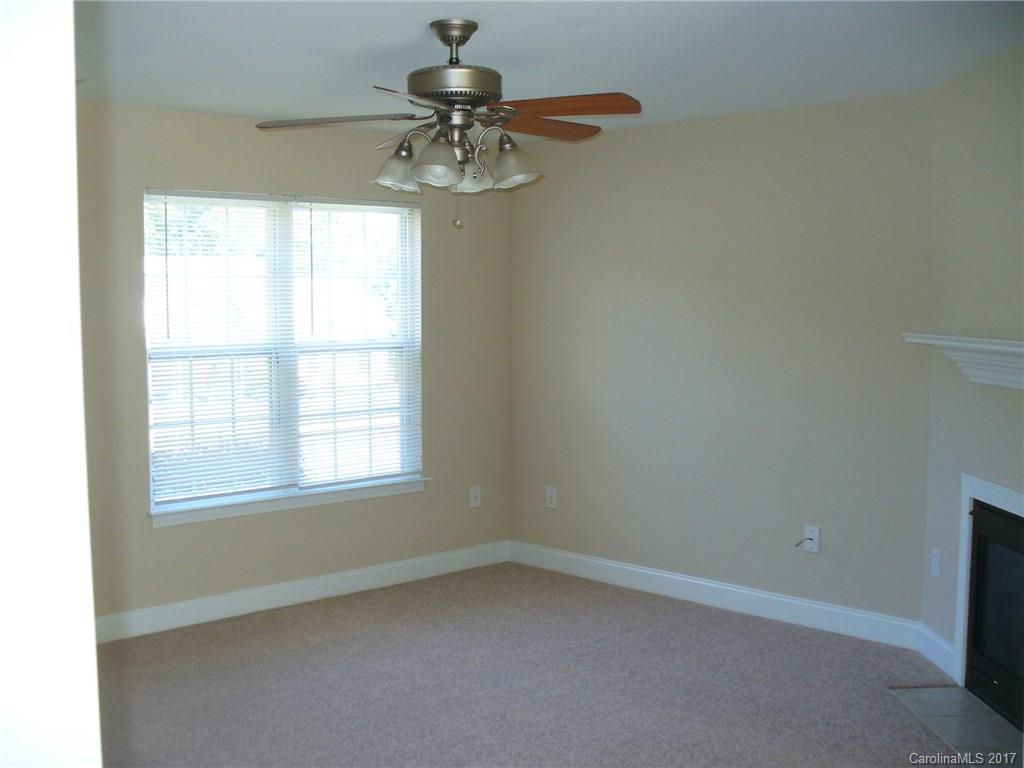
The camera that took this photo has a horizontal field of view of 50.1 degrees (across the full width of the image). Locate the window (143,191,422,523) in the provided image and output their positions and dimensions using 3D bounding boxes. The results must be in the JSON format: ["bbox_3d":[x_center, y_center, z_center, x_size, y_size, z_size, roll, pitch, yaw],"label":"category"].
[{"bbox_3d":[-1.102,-0.163,5.554,1.530,1.541,0.120,-4,6,-38],"label":"window"}]

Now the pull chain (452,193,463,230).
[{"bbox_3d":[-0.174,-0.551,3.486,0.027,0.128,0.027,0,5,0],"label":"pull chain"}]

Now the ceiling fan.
[{"bbox_3d":[-0.189,-0.877,3.468,1.280,0.522,1.280,0,5,0],"label":"ceiling fan"}]

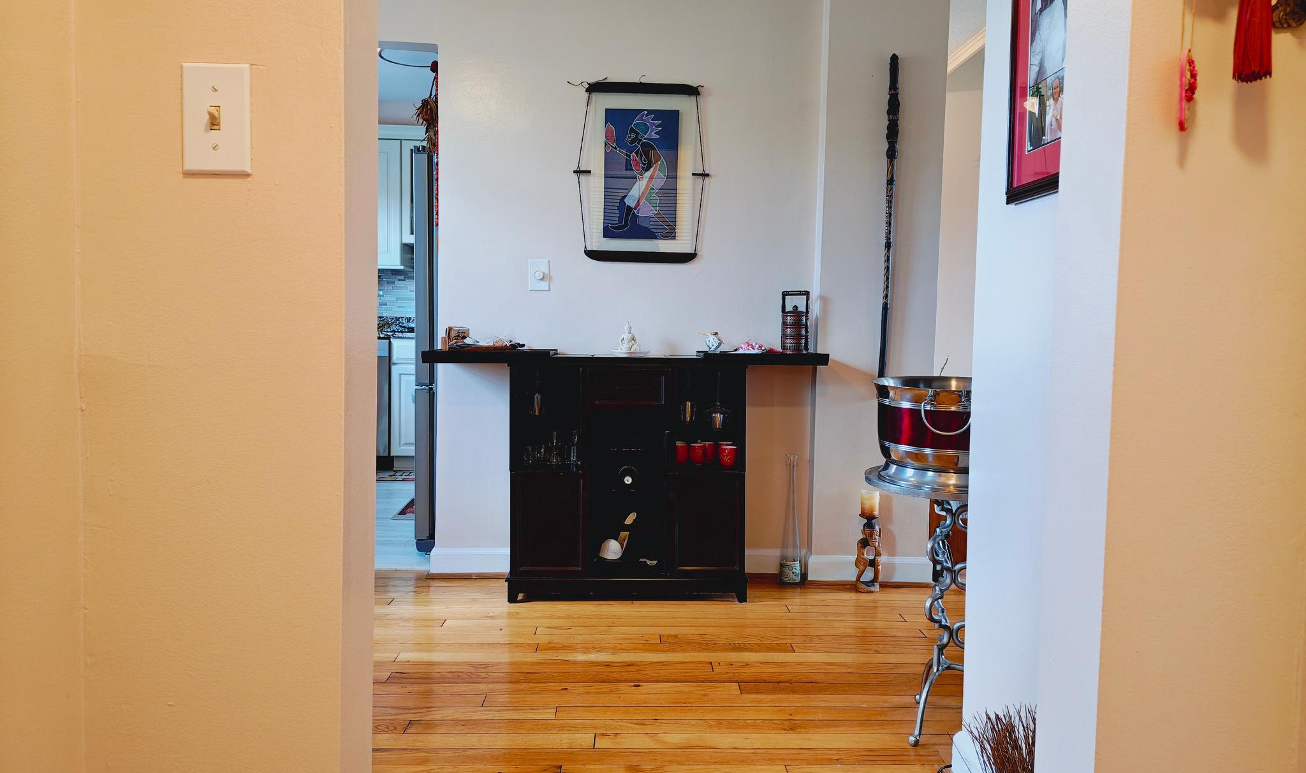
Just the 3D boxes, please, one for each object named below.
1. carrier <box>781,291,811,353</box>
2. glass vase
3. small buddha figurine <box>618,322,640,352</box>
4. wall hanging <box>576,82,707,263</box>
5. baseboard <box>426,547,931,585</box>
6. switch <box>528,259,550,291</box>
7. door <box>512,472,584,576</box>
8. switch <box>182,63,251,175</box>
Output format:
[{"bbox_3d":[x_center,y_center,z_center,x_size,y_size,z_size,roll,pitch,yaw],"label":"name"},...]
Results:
[{"bbox_3d":[0.532,-0.240,3.526,0.108,0.232,0.097,1,3,-2],"label":"carrier"},{"bbox_3d":[0.543,0.515,3.690,0.095,0.505,0.095,1,3,-2],"label":"glass vase"},{"bbox_3d":[-0.086,-0.182,3.468,0.083,0.116,0.058,1,3,-2],"label":"small buddha figurine"},{"bbox_3d":[-0.043,-0.826,3.645,0.510,0.685,0.025,1,3,-2],"label":"wall hanging"},{"bbox_3d":[0.103,0.704,3.695,1.970,0.122,0.100,1,3,-2],"label":"baseboard"},{"bbox_3d":[-0.439,-0.429,3.653,0.080,0.124,0.025,1,3,-2],"label":"switch"},{"bbox_3d":[-0.374,0.493,3.387,0.270,0.365,0.022,1,3,-2],"label":"door"},{"bbox_3d":[-0.453,-0.277,0.980,0.070,0.115,0.020,1,3,-2],"label":"switch"}]

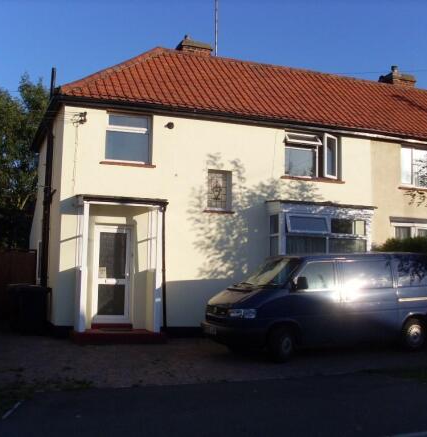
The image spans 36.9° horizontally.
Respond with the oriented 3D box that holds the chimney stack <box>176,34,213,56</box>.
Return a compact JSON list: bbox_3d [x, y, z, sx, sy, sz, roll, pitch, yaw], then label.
[{"bbox_3d":[-0.571,-4.548,17.773,0.867,0.759,0.788,3,-6,-20],"label":"chimney stack"}]

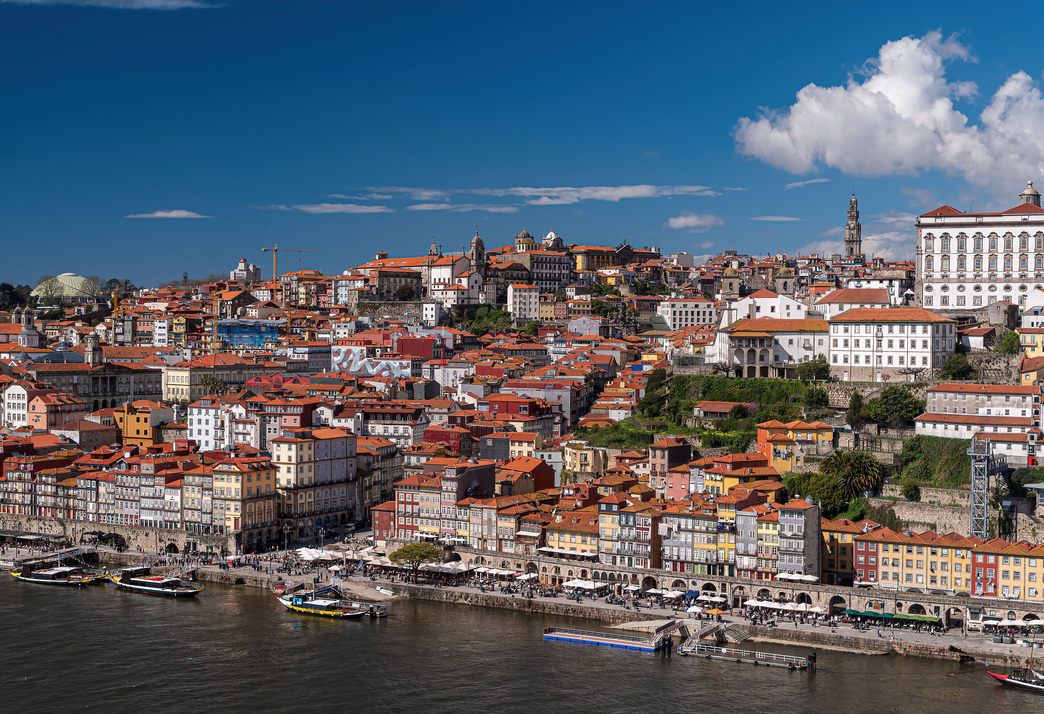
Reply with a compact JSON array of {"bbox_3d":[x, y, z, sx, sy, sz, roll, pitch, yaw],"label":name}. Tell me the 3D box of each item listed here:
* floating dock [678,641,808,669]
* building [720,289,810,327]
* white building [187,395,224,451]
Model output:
[{"bbox_3d":[48.900,66.750,332.000,29.000,1.900,3.600,1,2,30],"label":"floating dock"},{"bbox_3d":[83.050,-16.310,508.000,28.500,13.500,15.000,0,2,9],"label":"building"},{"bbox_3d":[-103.540,22.770,503.000,13.000,18.500,11.500,1,2,30],"label":"white building"}]

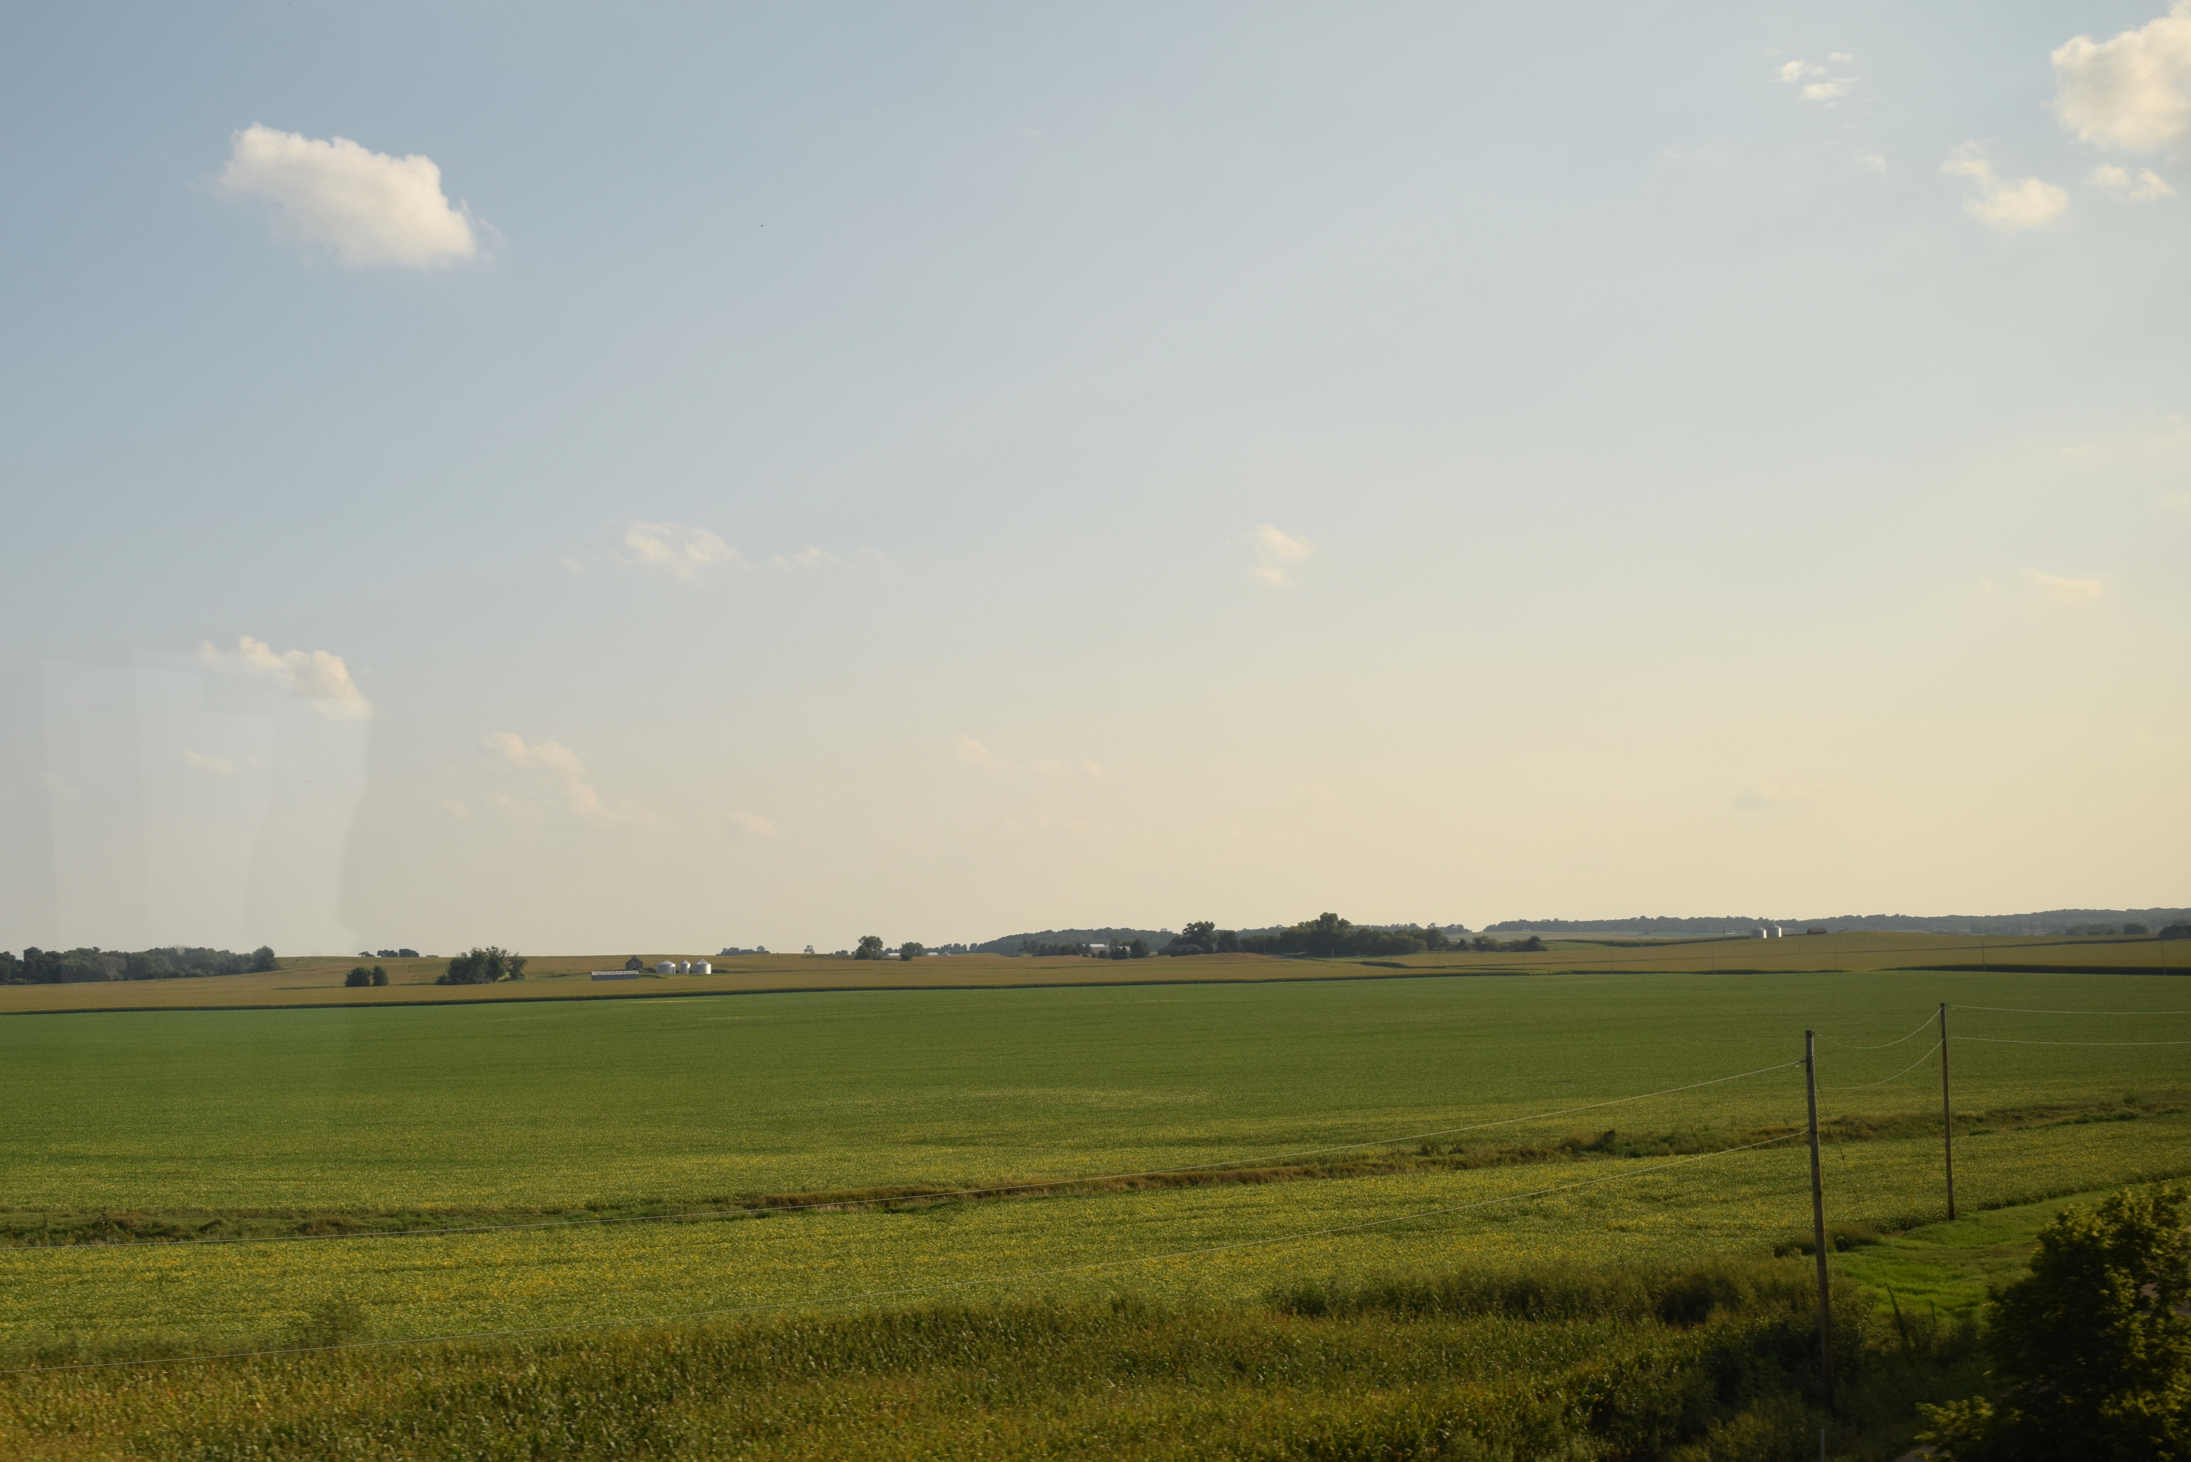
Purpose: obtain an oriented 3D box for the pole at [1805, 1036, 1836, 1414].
[{"bbox_3d":[17.494,11.804,61.674,0.250,9.100,0.250,-3,-5,15],"label":"pole"}]

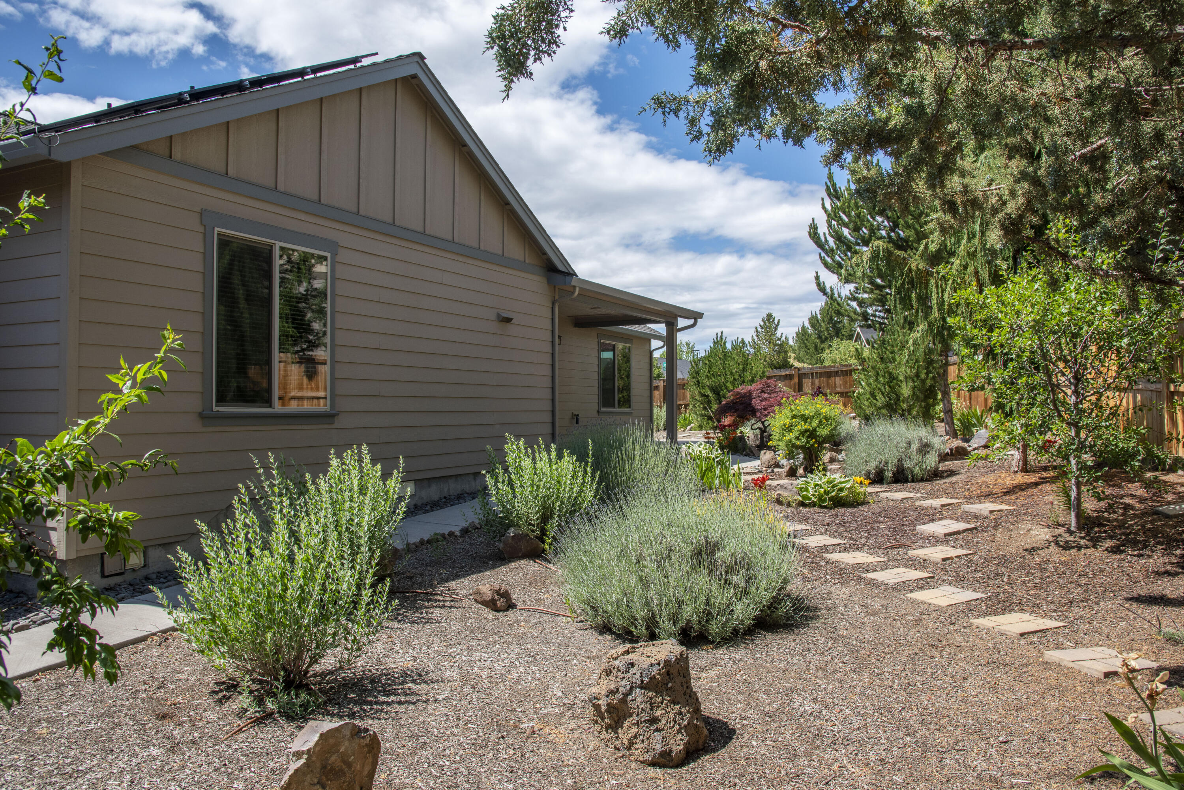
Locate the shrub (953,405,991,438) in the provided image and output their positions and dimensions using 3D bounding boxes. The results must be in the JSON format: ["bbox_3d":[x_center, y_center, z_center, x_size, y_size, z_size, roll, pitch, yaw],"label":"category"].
[{"bbox_3d":[8.149,0.564,16.900,0.820,0.712,0.800,0,-1,26],"label":"shrub"}]

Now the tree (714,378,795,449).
[{"bbox_3d":[3.597,0.431,17.200,1.850,1.607,1.700,0,-1,12],"label":"tree"}]

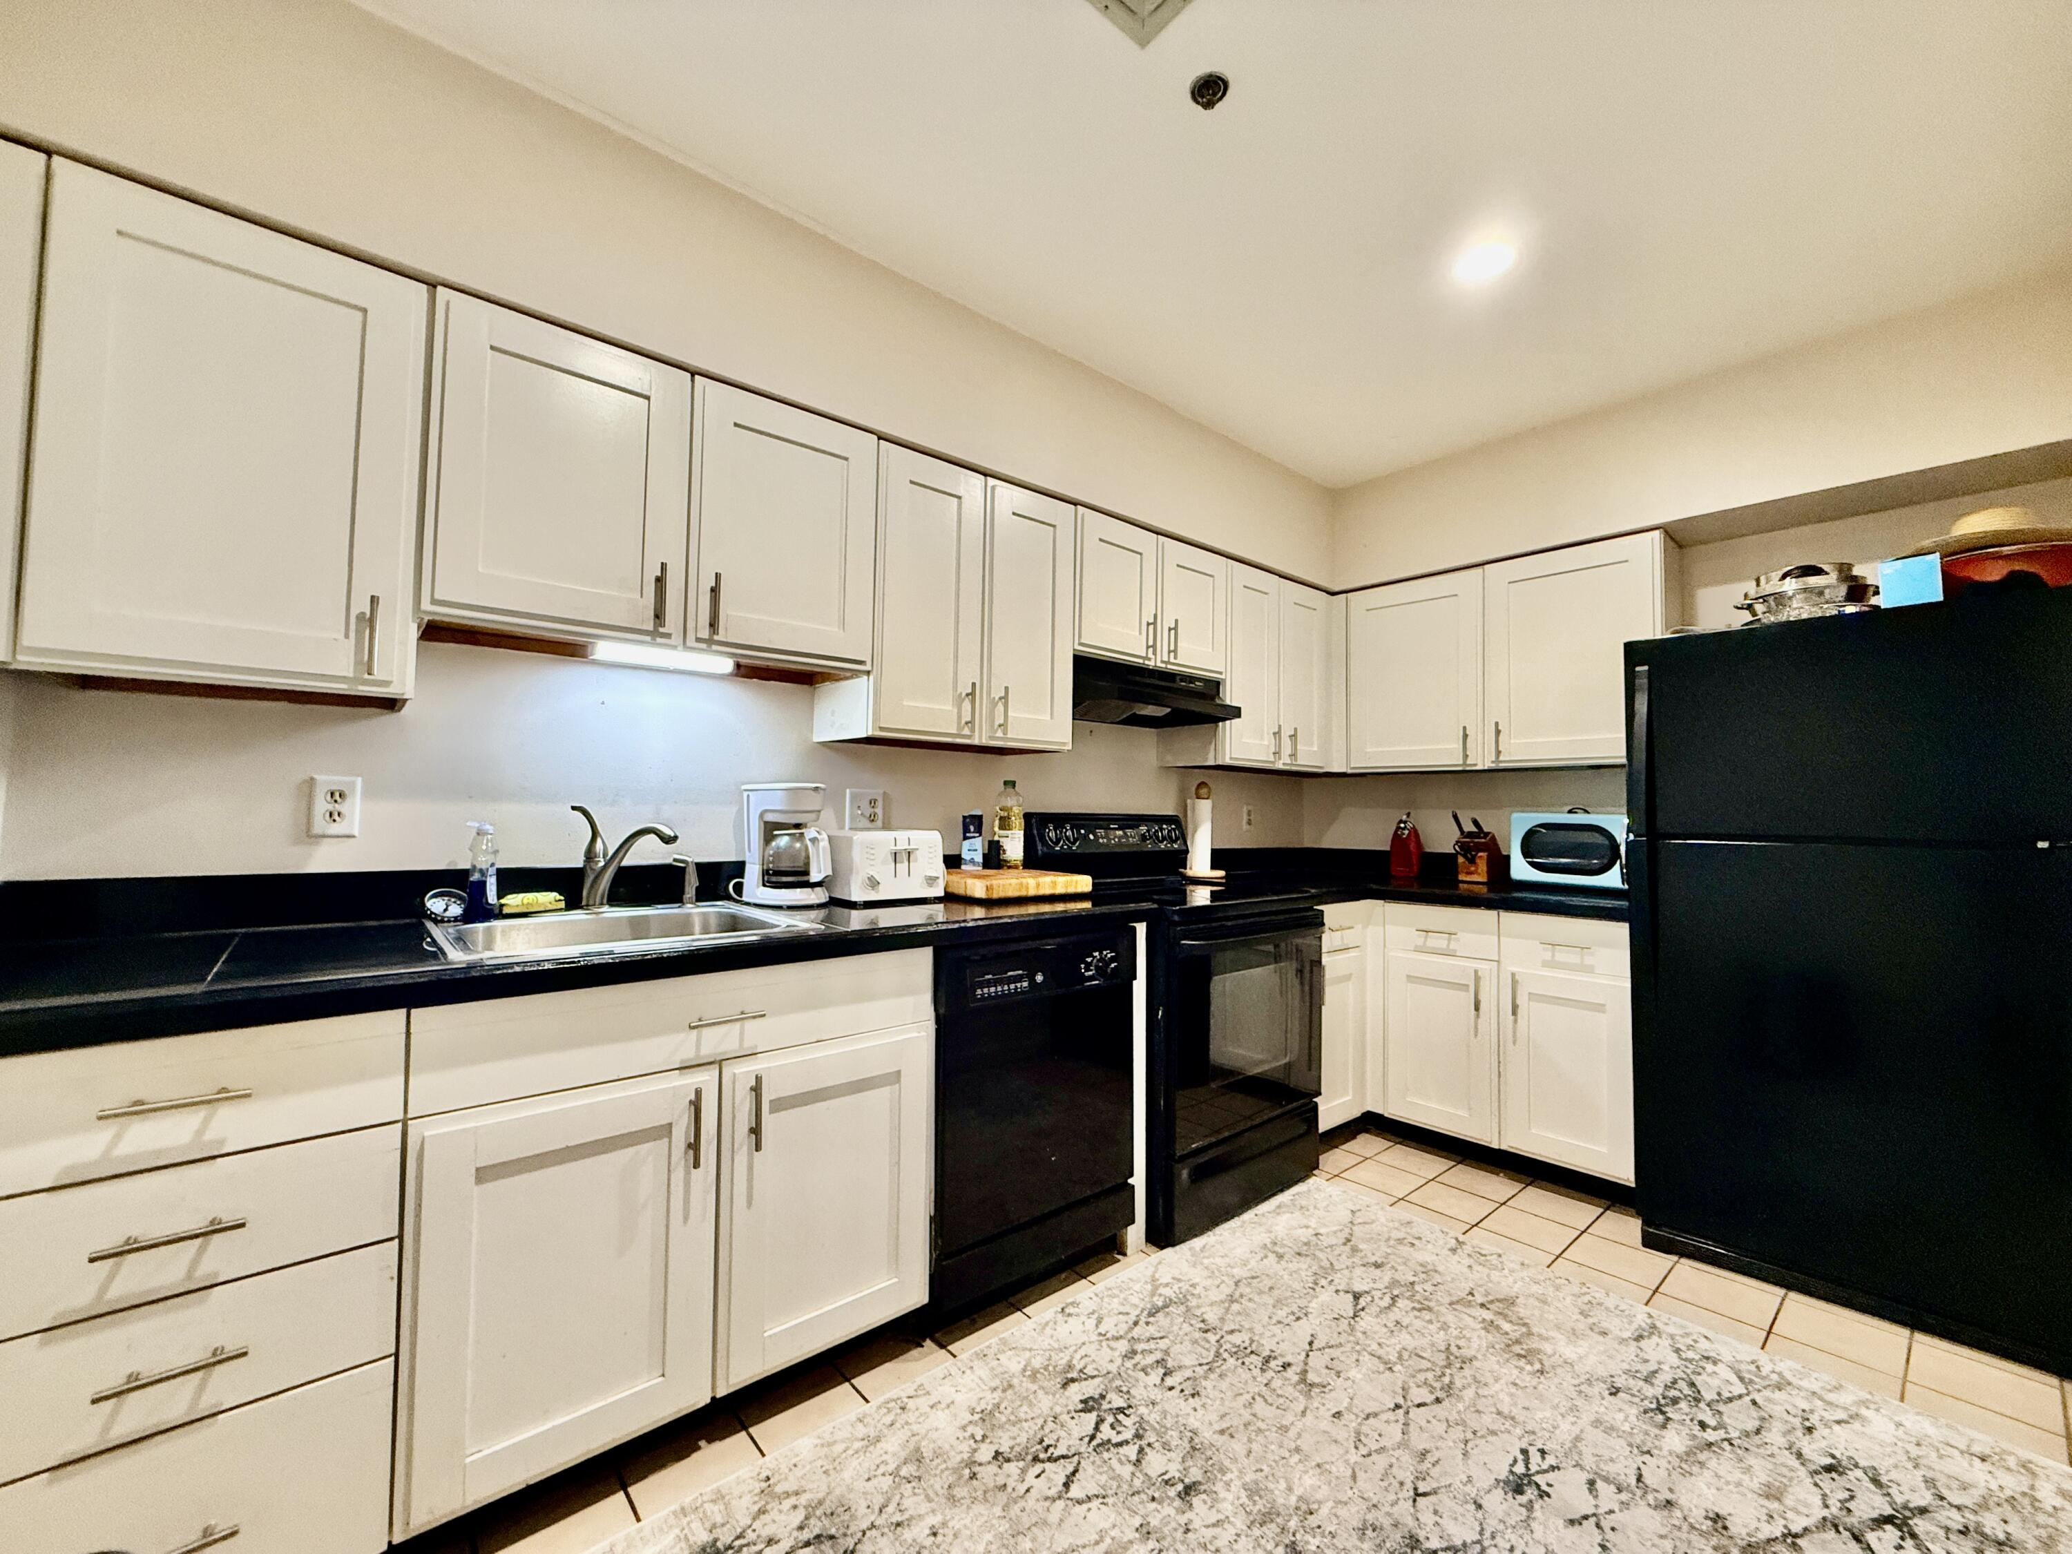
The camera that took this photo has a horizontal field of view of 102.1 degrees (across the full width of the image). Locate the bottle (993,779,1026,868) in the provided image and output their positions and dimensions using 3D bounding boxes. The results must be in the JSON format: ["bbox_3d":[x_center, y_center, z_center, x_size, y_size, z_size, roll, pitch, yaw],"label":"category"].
[{"bbox_3d":[-0.086,0.155,2.651,0.097,0.287,0.097,1,-2,0],"label":"bottle"}]

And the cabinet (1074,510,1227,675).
[{"bbox_3d":[0.312,-0.586,2.912,0.758,0.446,0.321,3,-3,-41],"label":"cabinet"}]

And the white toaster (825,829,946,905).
[{"bbox_3d":[-0.420,0.231,2.205,0.284,0.187,0.275,3,-3,-41],"label":"white toaster"}]

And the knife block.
[{"bbox_3d":[1.670,0.295,3.110,0.190,0.195,0.105,3,-3,-41],"label":"knife block"}]

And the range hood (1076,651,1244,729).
[{"bbox_3d":[0.351,-0.285,2.848,0.758,0.156,0.456,3,-3,-41],"label":"range hood"}]

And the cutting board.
[{"bbox_3d":[-0.065,0.309,2.417,0.371,0.050,0.276,3,-3,-36],"label":"cutting board"}]

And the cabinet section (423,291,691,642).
[{"bbox_3d":[-1.030,-0.587,1.789,0.458,0.602,0.322,3,-3,-41],"label":"cabinet section"}]

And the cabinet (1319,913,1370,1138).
[{"bbox_3d":[0.858,0.815,3.136,0.333,0.752,0.647,3,-3,-41],"label":"cabinet"}]

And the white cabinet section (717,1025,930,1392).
[{"bbox_3d":[-0.598,0.836,1.899,0.459,0.600,0.600,3,-3,-41],"label":"white cabinet section"}]

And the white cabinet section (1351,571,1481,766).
[{"bbox_3d":[1.605,-0.399,3.413,0.316,0.759,0.531,3,-3,-41],"label":"white cabinet section"}]

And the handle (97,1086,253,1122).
[{"bbox_3d":[-1.064,0.402,1.040,0.133,0.014,0.036,3,-3,-41],"label":"handle"}]

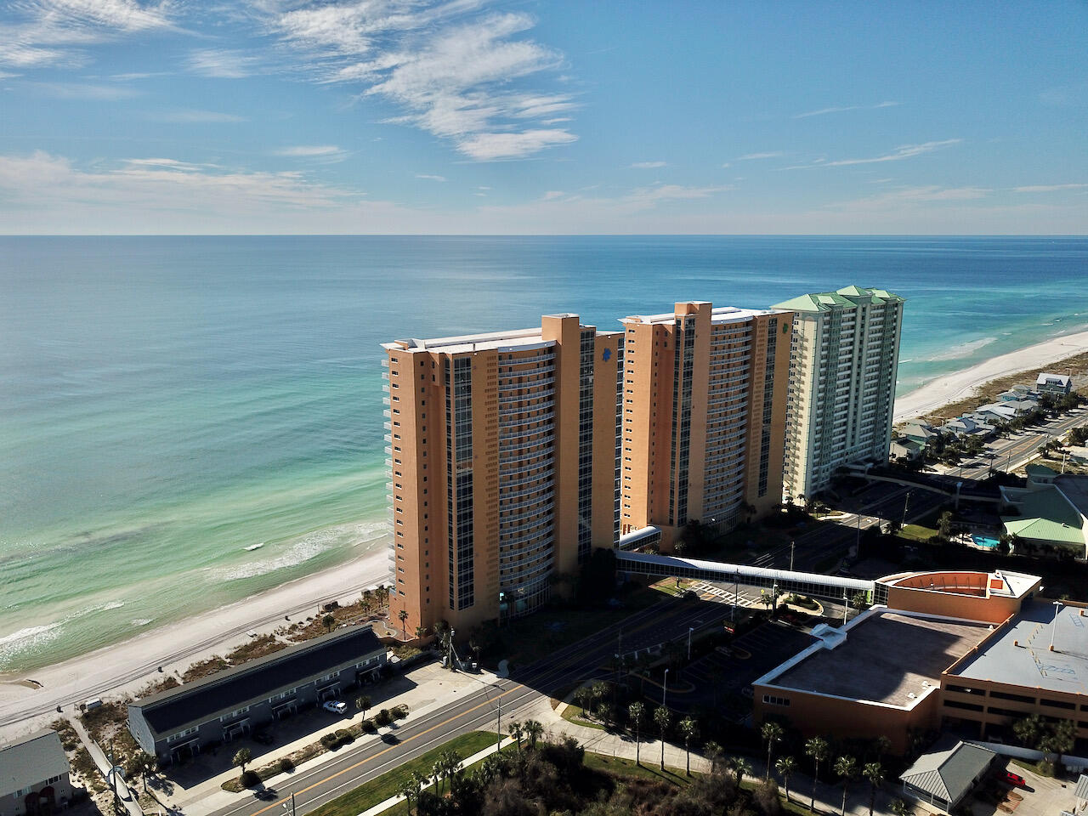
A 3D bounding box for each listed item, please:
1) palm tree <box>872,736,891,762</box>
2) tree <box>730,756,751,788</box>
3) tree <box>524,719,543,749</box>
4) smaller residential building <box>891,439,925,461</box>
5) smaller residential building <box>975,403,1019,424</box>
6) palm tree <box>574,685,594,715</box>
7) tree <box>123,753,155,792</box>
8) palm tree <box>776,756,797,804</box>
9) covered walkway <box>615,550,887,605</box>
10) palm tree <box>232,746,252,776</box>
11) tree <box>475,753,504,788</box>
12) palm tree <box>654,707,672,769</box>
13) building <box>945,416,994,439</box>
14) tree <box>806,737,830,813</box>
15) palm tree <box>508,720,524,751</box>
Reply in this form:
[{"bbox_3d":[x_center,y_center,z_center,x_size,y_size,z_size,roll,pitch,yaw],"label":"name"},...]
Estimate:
[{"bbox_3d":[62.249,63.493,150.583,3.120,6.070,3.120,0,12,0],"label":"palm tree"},{"bbox_3d":[35.547,65.973,147.897,3.524,6.526,3.524,0,12,0],"label":"tree"},{"bbox_3d":[-2.244,63.694,159.145,3.474,6.226,3.474,0,12,0],"label":"tree"},{"bbox_3d":[156.980,17.850,358.370,11.500,7.200,13.000,-11,16,-41],"label":"smaller residential building"},{"bbox_3d":[232.927,4.134,419.732,13.500,7.800,15.500,-11,16,-41],"label":"smaller residential building"},{"bbox_3d":[8.090,60.570,168.480,3.400,6.200,3.400,0,12,0],"label":"palm tree"},{"bbox_3d":[-70.432,64.245,143.789,5.350,7.480,5.350,0,12,0],"label":"tree"},{"bbox_3d":[42.690,65.010,142.340,3.800,8.600,3.800,0,12,0],"label":"palm tree"},{"bbox_3d":[53.570,44.730,218.640,69.150,4.900,4.300,4,13,17],"label":"covered walkway"},{"bbox_3d":[-56.168,65.645,151.968,3.467,5.446,3.467,0,12,0],"label":"palm tree"},{"bbox_3d":[-9.760,64.507,144.075,5.070,6.840,5.070,0,12,0],"label":"tree"},{"bbox_3d":[22.060,61.140,150.730,3.400,12.600,3.400,0,12,0],"label":"palm tree"},{"bbox_3d":[211.500,9.731,405.719,14.000,7.500,18.000,-11,16,-41],"label":"building"},{"bbox_3d":[45.824,62.114,138.122,3.980,14.050,3.980,0,12,0],"label":"tree"},{"bbox_3d":[-5.010,63.180,157.160,3.000,5.900,3.000,0,12,0],"label":"palm tree"}]

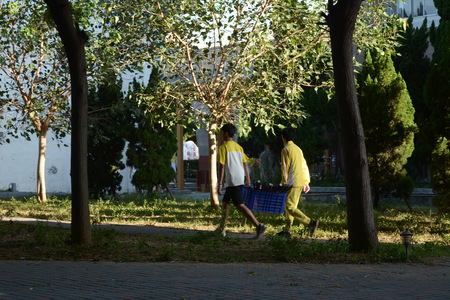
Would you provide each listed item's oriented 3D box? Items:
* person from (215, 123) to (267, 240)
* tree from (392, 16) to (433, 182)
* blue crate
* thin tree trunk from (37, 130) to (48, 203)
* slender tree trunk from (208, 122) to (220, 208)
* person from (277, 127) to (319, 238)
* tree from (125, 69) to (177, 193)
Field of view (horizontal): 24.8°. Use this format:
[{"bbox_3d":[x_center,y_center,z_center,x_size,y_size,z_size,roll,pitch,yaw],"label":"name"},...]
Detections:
[{"bbox_3d":[0.224,0.448,14.800,0.620,1.640,0.500,1,1,42],"label":"person"},{"bbox_3d":[5.004,-1.301,27.500,1.250,4.550,1.250,0,1,0],"label":"tree"},{"bbox_3d":[0.567,0.749,14.900,0.570,0.300,0.400,6,4,-21],"label":"blue crate"},{"bbox_3d":[-3.882,0.351,21.800,0.220,1.550,0.210,0,1,0],"label":"thin tree trunk"},{"bbox_3d":[-0.203,0.280,19.800,0.210,1.720,0.200,0,1,0],"label":"slender tree trunk"},{"bbox_3d":[1.061,0.476,15.000,0.600,1.600,0.480,1,1,41],"label":"person"},{"bbox_3d":[-1.766,-0.439,24.300,1.250,3.000,1.200,0,1,0],"label":"tree"}]

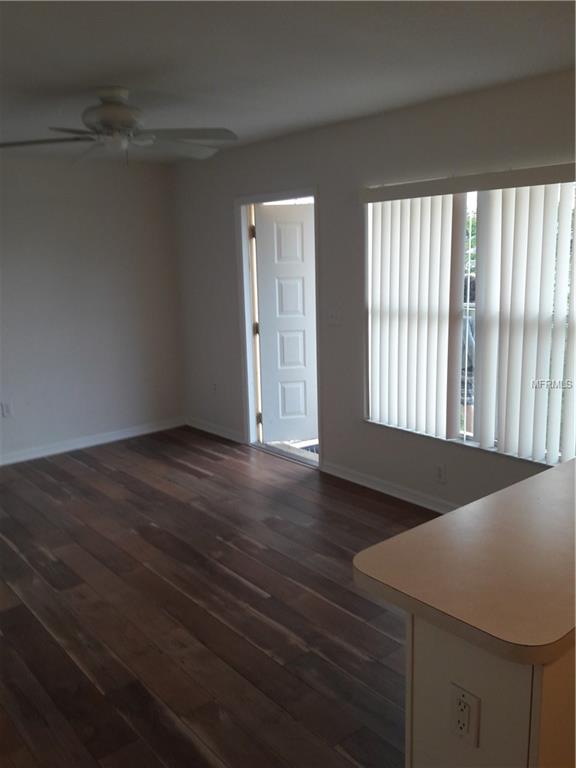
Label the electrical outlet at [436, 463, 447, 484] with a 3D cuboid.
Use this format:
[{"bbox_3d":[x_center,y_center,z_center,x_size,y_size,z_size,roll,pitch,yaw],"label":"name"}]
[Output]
[{"bbox_3d":[0.959,0.562,3.890,0.010,0.116,0.072,-11,15,-39],"label":"electrical outlet"}]

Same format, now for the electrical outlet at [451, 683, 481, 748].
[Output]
[{"bbox_3d":[0.359,0.678,1.271,0.010,0.116,0.072,-11,15,-39],"label":"electrical outlet"}]

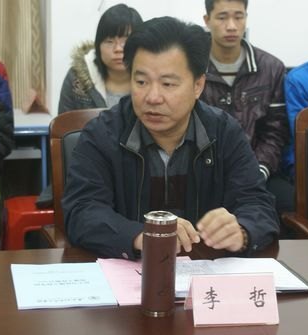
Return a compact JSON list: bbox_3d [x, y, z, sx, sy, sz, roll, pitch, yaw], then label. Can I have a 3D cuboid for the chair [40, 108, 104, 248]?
[{"bbox_3d":[-0.011,0.392,2.585,0.576,1.022,0.595,-1,12,-14],"label":"chair"}]

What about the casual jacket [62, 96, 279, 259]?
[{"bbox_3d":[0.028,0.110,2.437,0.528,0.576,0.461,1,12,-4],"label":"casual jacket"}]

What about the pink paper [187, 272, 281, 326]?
[{"bbox_3d":[0.159,0.259,1.884,0.171,0.091,0.098,-1,12,-10],"label":"pink paper"}]

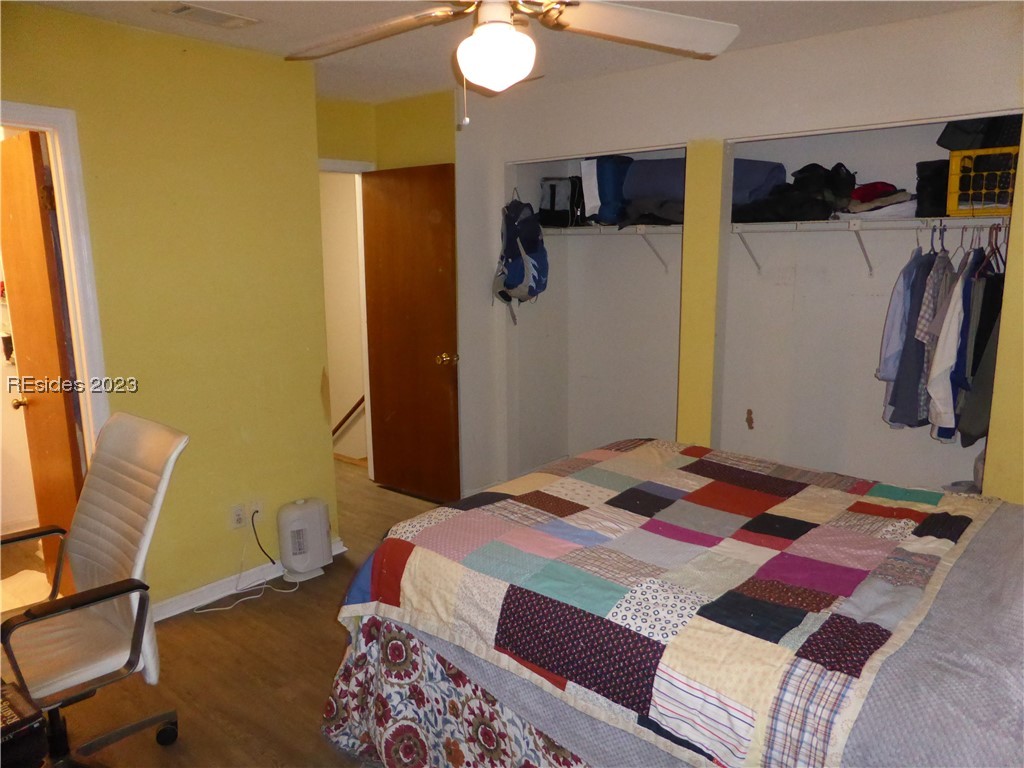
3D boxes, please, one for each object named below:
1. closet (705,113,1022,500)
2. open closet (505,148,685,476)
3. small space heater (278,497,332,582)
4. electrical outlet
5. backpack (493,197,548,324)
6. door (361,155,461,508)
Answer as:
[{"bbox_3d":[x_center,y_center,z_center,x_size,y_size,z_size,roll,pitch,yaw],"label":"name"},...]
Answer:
[{"bbox_3d":[1.679,-0.113,3.551,1.177,2.073,0.683,9,14,40],"label":"closet"},{"bbox_3d":[0.637,-0.275,4.449,1.199,2.073,0.683,9,14,40],"label":"open closet"},{"bbox_3d":[-1.019,0.758,3.640,0.166,0.369,0.211,10,15,43],"label":"small space heater"},{"bbox_3d":[-1.276,0.619,3.457,0.009,0.115,0.071,9,14,40],"label":"electrical outlet"},{"bbox_3d":[0.074,-0.769,4.479,0.281,0.663,0.216,-10,15,-42],"label":"backpack"},{"bbox_3d":[-0.619,-0.302,4.649,0.713,2.031,0.040,6,13,32],"label":"door"}]

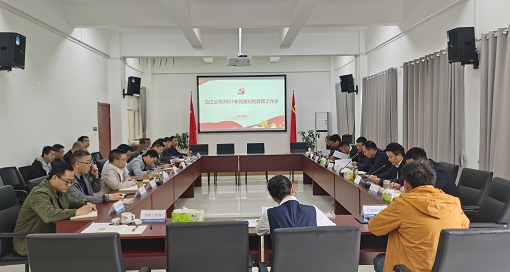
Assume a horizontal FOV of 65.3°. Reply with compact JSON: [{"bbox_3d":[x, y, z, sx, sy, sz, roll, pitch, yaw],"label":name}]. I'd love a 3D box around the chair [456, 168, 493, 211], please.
[{"bbox_3d":[2.275,0.897,4.482,0.620,1.000,0.570,-1,2,-13],"label":"chair"}]

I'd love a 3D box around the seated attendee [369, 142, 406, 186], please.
[{"bbox_3d":[1.940,0.736,5.237,0.780,1.280,0.570,-1,2,-14],"label":"seated attendee"}]

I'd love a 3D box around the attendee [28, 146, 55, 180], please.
[{"bbox_3d":[-2.907,0.780,5.884,0.780,1.260,0.520,-1,2,-1],"label":"attendee"}]

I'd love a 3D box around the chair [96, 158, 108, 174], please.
[{"bbox_3d":[-2.132,0.883,6.351,0.630,0.990,0.570,-1,2,-1],"label":"chair"}]

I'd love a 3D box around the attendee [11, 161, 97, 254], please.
[{"bbox_3d":[-1.708,0.850,3.525,0.780,1.250,0.570,-1,2,-1],"label":"attendee"}]

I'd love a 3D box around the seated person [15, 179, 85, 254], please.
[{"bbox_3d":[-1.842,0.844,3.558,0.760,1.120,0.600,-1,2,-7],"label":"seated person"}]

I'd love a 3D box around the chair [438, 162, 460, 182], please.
[{"bbox_3d":[2.263,0.873,5.201,0.620,1.000,0.570,-1,2,-9],"label":"chair"}]

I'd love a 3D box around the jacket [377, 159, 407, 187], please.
[{"bbox_3d":[1.988,0.585,5.233,0.660,0.620,0.560,-1,2,-14],"label":"jacket"}]

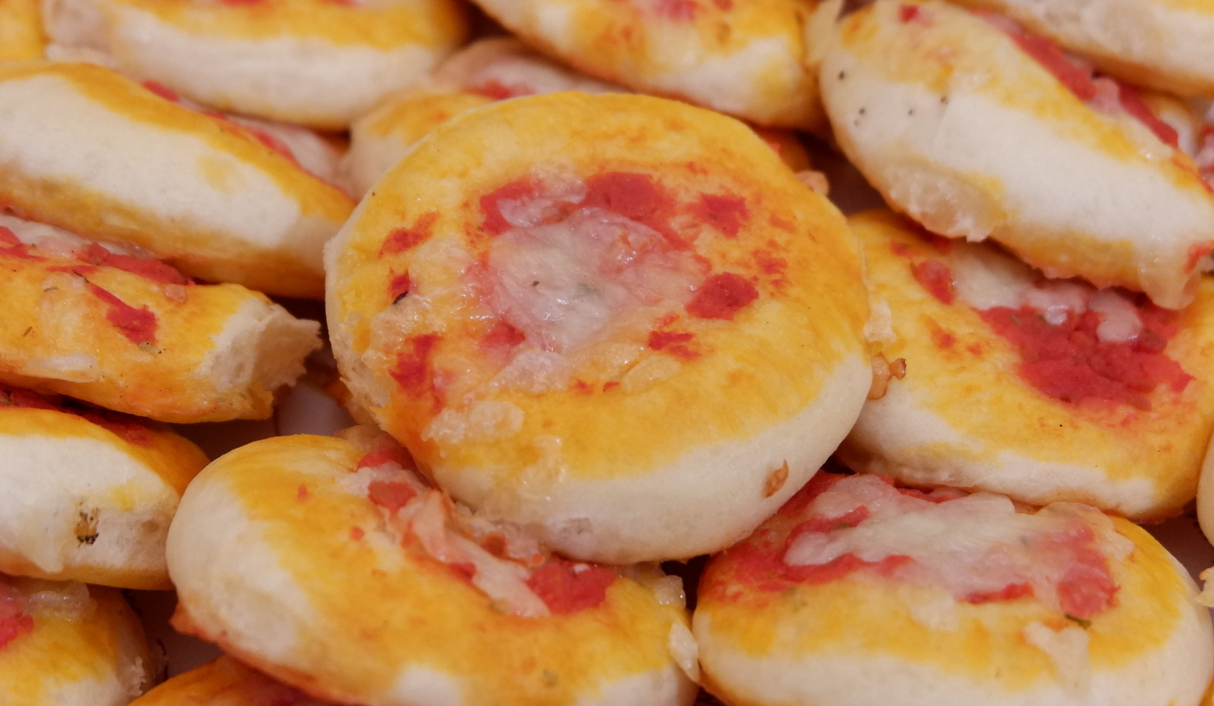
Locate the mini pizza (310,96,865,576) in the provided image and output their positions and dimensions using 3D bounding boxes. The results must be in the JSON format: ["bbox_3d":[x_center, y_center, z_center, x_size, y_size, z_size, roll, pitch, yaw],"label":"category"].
[{"bbox_3d":[-0.001,-0.005,0.357,0.077,0.021,0.077,0,53,0],"label":"mini pizza"}]

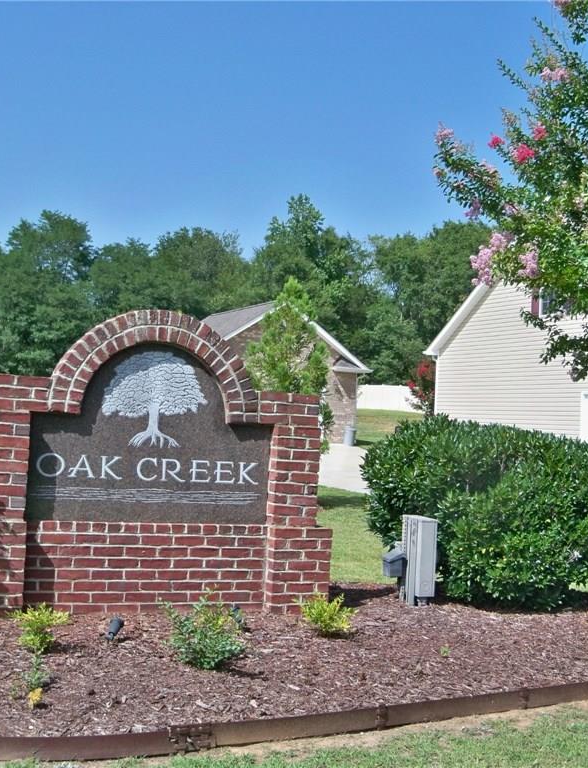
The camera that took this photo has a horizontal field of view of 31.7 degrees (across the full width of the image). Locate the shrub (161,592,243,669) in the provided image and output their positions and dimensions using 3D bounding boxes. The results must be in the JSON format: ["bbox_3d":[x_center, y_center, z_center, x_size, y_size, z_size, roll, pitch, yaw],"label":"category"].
[{"bbox_3d":[-0.483,1.297,5.470,0.430,0.390,0.400,2,-6,0],"label":"shrub"}]

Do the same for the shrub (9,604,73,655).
[{"bbox_3d":[-1.340,1.287,5.450,0.330,0.265,0.300,2,-6,0],"label":"shrub"}]

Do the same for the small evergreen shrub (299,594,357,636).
[{"bbox_3d":[0.201,1.379,6.220,0.340,0.250,0.320,2,-6,0],"label":"small evergreen shrub"}]

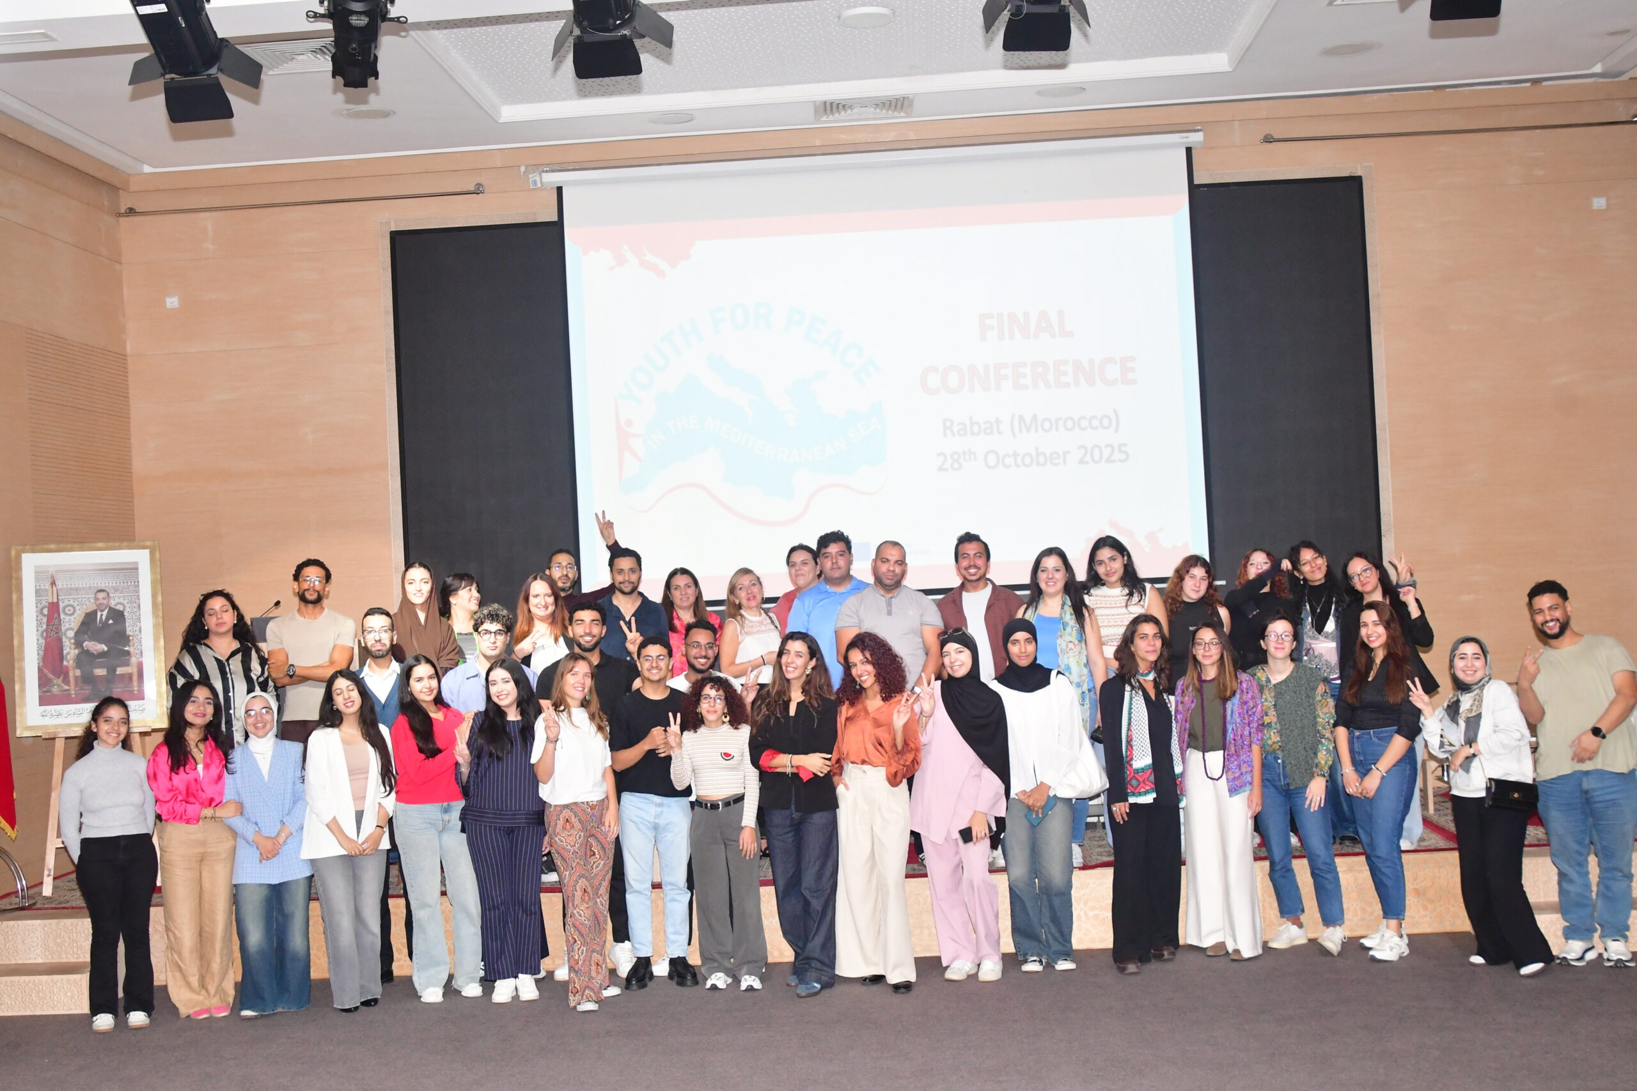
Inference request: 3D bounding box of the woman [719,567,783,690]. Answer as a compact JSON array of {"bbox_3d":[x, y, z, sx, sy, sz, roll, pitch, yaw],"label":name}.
[{"bbox_3d":[-0.334,0.933,10.487,0.440,1.633,0.340,-2,-1,-24],"label":"woman"}]

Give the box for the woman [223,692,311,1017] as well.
[{"bbox_3d":[-2.662,1.481,9.234,0.410,1.548,0.320,-3,-1,-9],"label":"woman"}]

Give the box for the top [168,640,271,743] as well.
[{"bbox_3d":[-3.258,0.866,10.440,0.560,0.720,0.320,-3,-1,-27],"label":"top"}]

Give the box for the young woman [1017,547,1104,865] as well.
[{"bbox_3d":[1.283,0.823,9.953,0.500,1.632,0.320,-3,-1,13],"label":"young woman"}]

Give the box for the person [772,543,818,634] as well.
[{"bbox_3d":[-0.069,0.852,10.662,0.480,1.725,0.320,-3,0,1],"label":"person"}]

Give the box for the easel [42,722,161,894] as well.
[{"bbox_3d":[-4.104,1.144,10.883,0.660,1.600,0.620,-3,-1,-18],"label":"easel"}]

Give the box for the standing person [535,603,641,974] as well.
[{"bbox_3d":[-1.165,1.236,9.691,0.500,1.897,0.330,-3,-1,-3],"label":"standing person"}]

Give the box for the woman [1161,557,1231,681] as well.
[{"bbox_3d":[2.005,0.829,9.995,0.440,1.560,0.320,-3,-1,8],"label":"woman"}]

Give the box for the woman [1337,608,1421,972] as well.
[{"bbox_3d":[2.700,1.124,9.217,0.420,1.700,0.380,-4,-1,33],"label":"woman"}]

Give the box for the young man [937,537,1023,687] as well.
[{"bbox_3d":[0.892,0.807,10.286,0.520,1.757,0.320,-3,-1,9],"label":"young man"}]

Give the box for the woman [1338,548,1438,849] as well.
[{"bbox_3d":[2.975,0.788,9.904,0.520,1.529,0.380,-3,-1,28],"label":"woman"}]

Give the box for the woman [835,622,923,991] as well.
[{"bbox_3d":[0.283,1.254,9.093,0.430,1.688,0.360,-3,-1,2],"label":"woman"}]

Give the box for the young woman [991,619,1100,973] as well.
[{"bbox_3d":[1.107,1.210,9.363,0.500,1.700,0.340,-3,-1,5],"label":"young woman"}]

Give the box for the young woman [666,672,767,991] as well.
[{"bbox_3d":[-0.484,1.396,9.324,0.450,1.502,0.340,-3,0,-3],"label":"young woman"}]

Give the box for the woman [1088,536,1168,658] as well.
[{"bbox_3d":[1.712,0.795,10.287,0.460,1.698,0.320,-3,-1,21],"label":"woman"}]

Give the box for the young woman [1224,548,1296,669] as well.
[{"bbox_3d":[2.379,0.804,10.165,0.470,1.577,0.360,-3,-1,9],"label":"young woman"}]

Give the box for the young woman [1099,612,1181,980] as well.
[{"bbox_3d":[1.589,1.196,9.413,0.430,1.702,0.320,-3,-1,-11],"label":"young woman"}]

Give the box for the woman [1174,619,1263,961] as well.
[{"bbox_3d":[1.992,1.198,9.504,0.450,1.661,0.310,-3,-1,23],"label":"woman"}]

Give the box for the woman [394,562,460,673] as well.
[{"bbox_3d":[-2.121,0.959,10.366,0.430,1.747,0.330,-3,-1,-6],"label":"woman"}]

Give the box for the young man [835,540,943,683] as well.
[{"bbox_3d":[0.405,0.828,10.169,0.570,1.717,0.350,-3,0,3],"label":"young man"}]

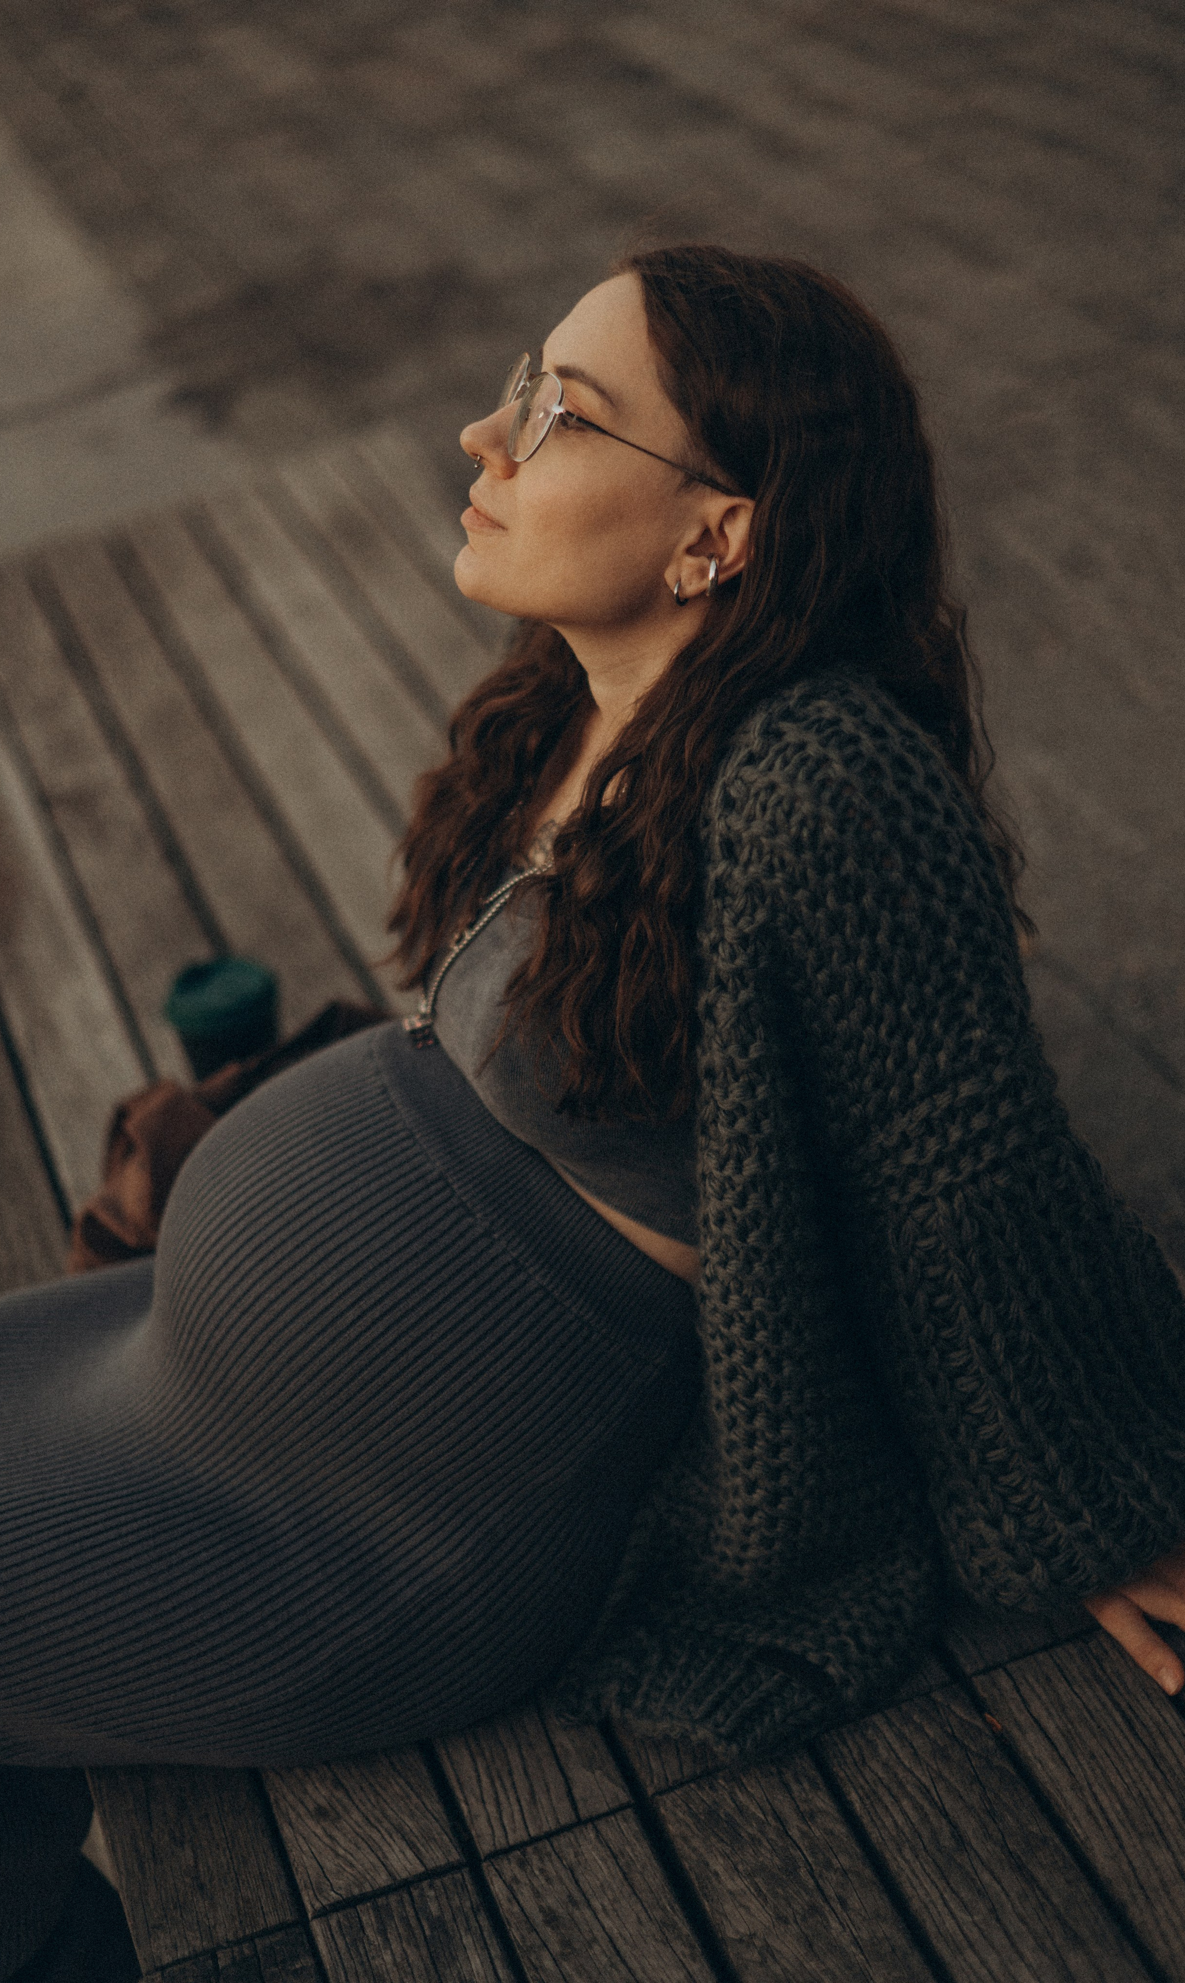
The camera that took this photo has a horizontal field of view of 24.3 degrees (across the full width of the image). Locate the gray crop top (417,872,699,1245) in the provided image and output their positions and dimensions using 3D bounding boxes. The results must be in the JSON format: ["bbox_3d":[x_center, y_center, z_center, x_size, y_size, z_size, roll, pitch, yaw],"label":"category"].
[{"bbox_3d":[0.022,-0.026,1.637,0.267,0.353,0.343,-4,29,-20],"label":"gray crop top"}]

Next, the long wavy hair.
[{"bbox_3d":[0.056,-0.178,1.557,0.378,0.474,0.292,-14,32,-15],"label":"long wavy hair"}]

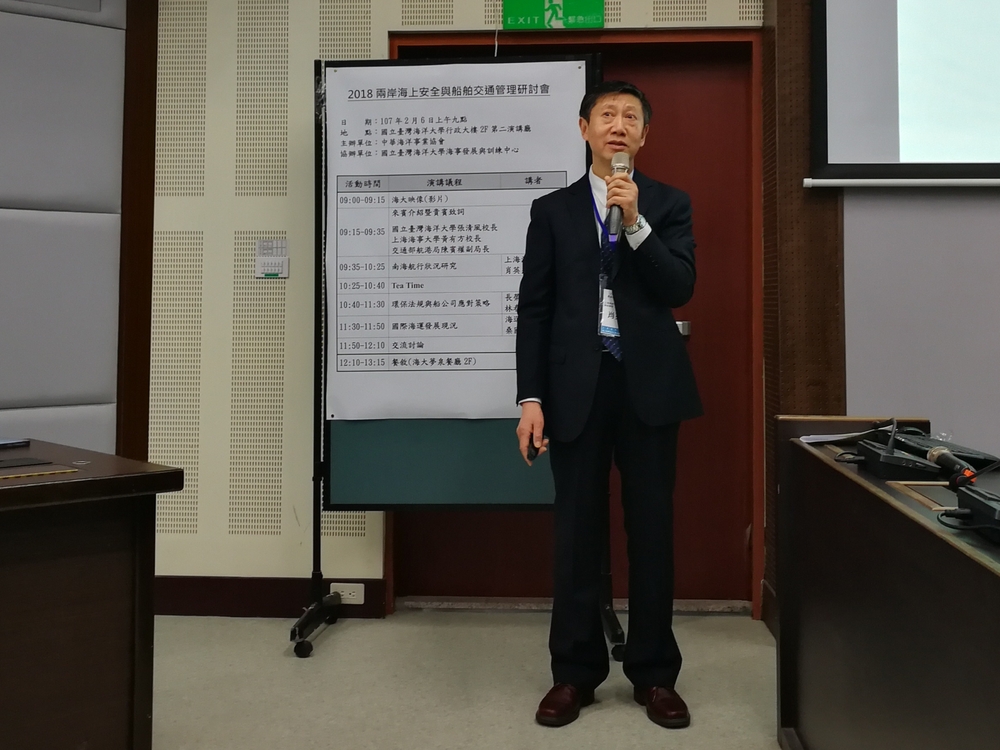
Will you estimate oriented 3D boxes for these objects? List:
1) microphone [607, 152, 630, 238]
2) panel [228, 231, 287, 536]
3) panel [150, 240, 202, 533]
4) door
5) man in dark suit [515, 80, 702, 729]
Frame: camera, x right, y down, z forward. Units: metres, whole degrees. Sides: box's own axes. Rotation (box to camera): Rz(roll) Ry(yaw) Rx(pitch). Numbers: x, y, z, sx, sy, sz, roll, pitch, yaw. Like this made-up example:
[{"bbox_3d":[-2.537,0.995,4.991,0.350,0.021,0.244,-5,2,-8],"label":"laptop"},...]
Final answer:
[{"bbox_3d":[0.293,-0.444,1.940,0.048,0.230,0.048,5,-13,6],"label":"microphone"},{"bbox_3d":[-0.866,0.029,2.790,0.188,1.095,0.020,0,-2,2],"label":"panel"},{"bbox_3d":[-1.160,0.027,2.800,0.186,1.090,0.020,0,-2,2],"label":"panel"},{"bbox_3d":[0.270,-0.202,2.790,1.285,2.010,0.070,0,-2,2],"label":"door"},{"bbox_3d":[0.288,0.075,2.050,0.490,1.670,0.380,0,-2,10],"label":"man in dark suit"}]

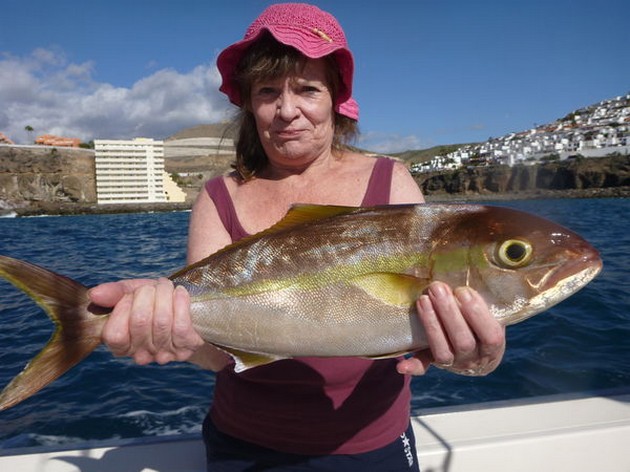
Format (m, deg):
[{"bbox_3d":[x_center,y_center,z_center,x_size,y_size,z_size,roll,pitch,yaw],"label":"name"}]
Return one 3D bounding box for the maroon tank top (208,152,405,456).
[{"bbox_3d":[-0.012,0.105,0.900,0.370,0.510,0.260,-2,4,-1],"label":"maroon tank top"}]

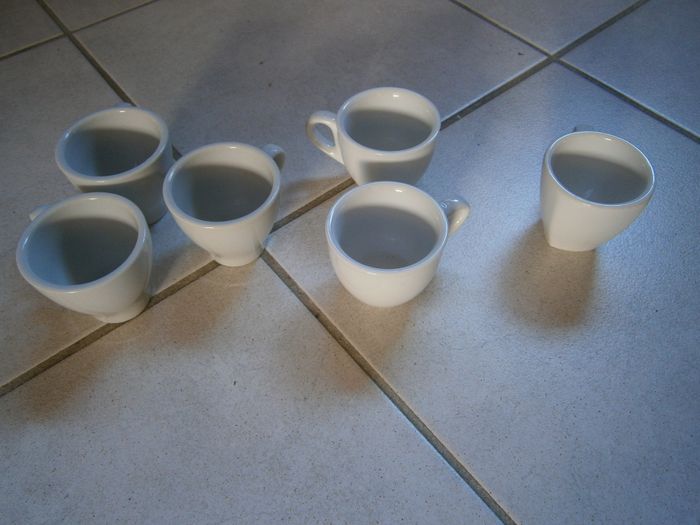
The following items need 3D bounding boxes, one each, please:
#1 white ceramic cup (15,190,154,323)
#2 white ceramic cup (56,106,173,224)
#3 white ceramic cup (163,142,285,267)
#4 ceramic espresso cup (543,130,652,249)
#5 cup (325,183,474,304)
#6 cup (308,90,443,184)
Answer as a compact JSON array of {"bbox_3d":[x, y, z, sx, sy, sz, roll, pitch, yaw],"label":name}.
[{"bbox_3d":[-0.147,0.000,0.302,0.086,0.059,0.066,31,61,20],"label":"white ceramic cup"},{"bbox_3d":[-0.145,-0.063,0.346,0.064,0.059,0.084,-13,56,-9],"label":"white ceramic cup"},{"bbox_3d":[-0.066,-0.035,0.325,0.065,0.059,0.083,34,62,22],"label":"white ceramic cup"},{"bbox_3d":[0.145,-0.045,0.330,0.061,0.059,0.079,6,55,5],"label":"ceramic espresso cup"},{"bbox_3d":[0.030,-0.007,0.305,0.085,0.058,0.063,-22,58,-14],"label":"cup"},{"bbox_3d":[0.014,-0.074,0.353,0.087,0.057,0.065,5,55,4],"label":"cup"}]

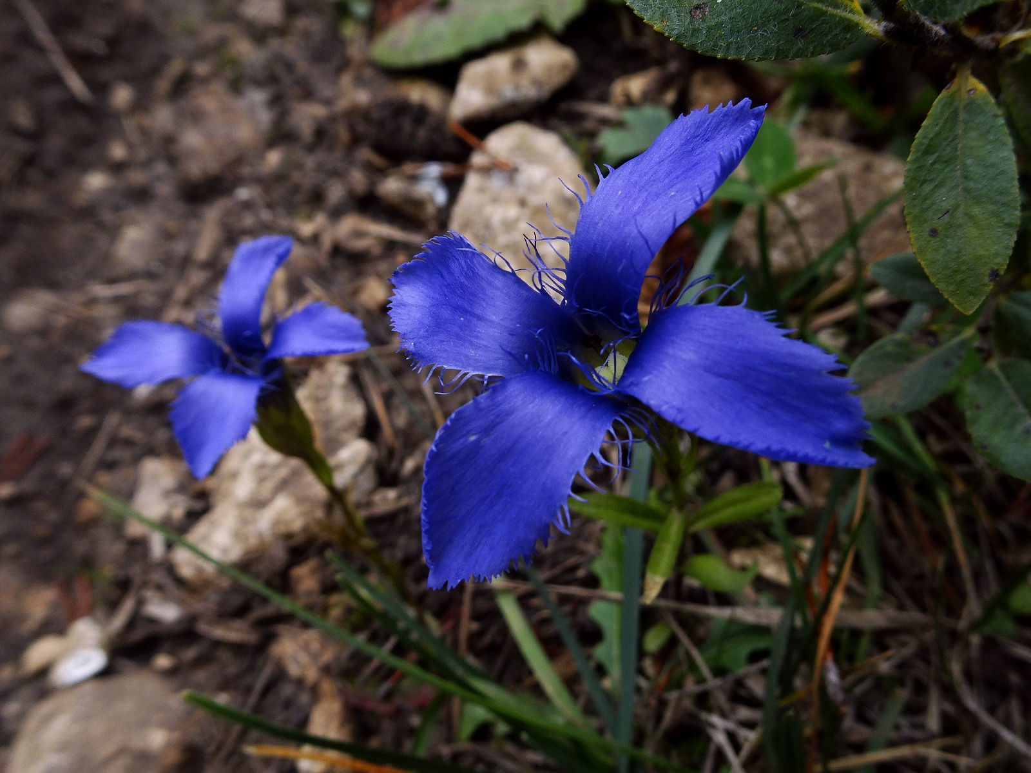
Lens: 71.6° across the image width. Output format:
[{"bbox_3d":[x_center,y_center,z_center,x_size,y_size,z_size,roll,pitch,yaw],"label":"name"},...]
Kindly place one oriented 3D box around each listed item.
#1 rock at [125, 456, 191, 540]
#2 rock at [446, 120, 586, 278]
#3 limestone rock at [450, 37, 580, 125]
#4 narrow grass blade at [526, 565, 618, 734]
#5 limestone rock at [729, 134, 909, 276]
[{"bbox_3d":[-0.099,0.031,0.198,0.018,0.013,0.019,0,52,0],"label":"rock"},{"bbox_3d":[0.000,-0.062,0.246,0.046,0.032,0.073,-4,49,0],"label":"rock"},{"bbox_3d":[-0.001,-0.132,0.308,0.055,0.027,0.036,-4,49,0],"label":"limestone rock"},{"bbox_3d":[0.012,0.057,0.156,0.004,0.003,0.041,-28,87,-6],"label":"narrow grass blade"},{"bbox_3d":[0.102,-0.063,0.243,0.050,0.027,0.058,-4,49,0],"label":"limestone rock"}]

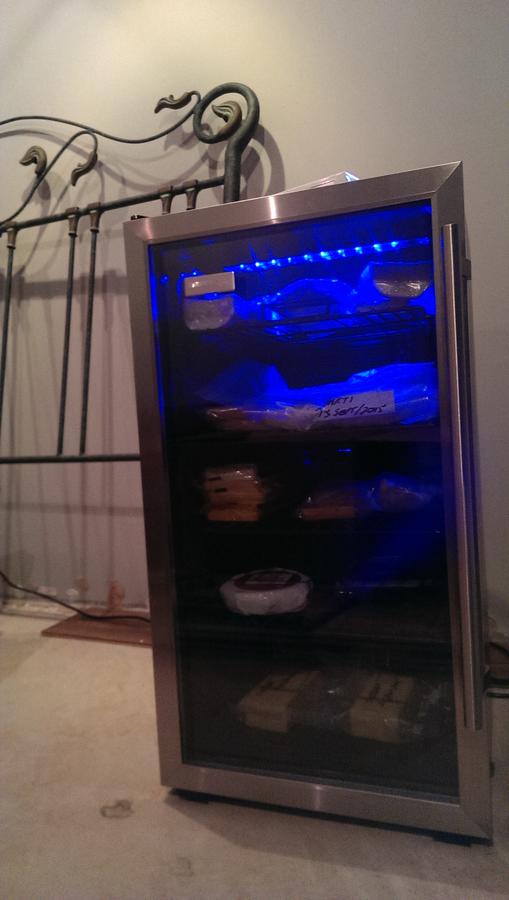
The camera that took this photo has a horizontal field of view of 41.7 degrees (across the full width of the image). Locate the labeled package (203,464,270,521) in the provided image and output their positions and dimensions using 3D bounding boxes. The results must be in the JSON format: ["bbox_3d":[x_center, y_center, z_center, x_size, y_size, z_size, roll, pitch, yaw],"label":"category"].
[{"bbox_3d":[-0.011,0.062,1.021,0.090,0.078,0.100,-2,3,22],"label":"labeled package"}]

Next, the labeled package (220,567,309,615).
[{"bbox_3d":[0.018,0.215,1.026,0.138,0.036,0.138,-3,3,0],"label":"labeled package"}]

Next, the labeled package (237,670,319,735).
[{"bbox_3d":[0.040,0.367,0.993,0.070,0.044,0.120,-2,3,27],"label":"labeled package"}]

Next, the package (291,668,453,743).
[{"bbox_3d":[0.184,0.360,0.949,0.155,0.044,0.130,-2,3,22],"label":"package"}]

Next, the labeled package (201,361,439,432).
[{"bbox_3d":[0.099,-0.072,0.972,0.330,0.086,0.150,-2,3,22],"label":"labeled package"}]

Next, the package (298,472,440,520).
[{"bbox_3d":[0.167,0.068,0.956,0.180,0.052,0.110,-2,3,22],"label":"package"}]

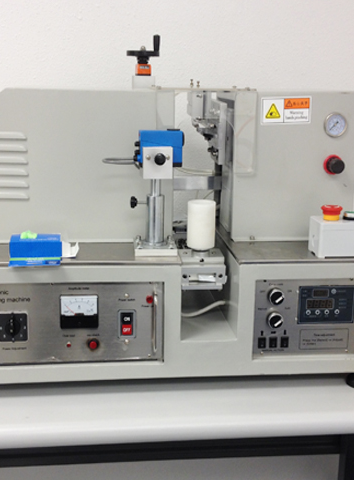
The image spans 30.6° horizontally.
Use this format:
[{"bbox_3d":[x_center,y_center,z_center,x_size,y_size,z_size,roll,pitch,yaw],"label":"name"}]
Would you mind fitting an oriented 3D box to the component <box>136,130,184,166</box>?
[{"bbox_3d":[-0.029,-0.158,1.115,0.085,0.063,0.036,0,14,-5],"label":"component"}]

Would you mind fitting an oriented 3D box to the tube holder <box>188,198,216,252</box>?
[{"bbox_3d":[0.043,-0.028,1.150,0.049,0.083,0.049,0,14,-5],"label":"tube holder"}]

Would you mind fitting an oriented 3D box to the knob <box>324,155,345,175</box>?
[{"bbox_3d":[0.295,-0.137,1.201,0.037,0.037,0.030,0,14,-5],"label":"knob"}]

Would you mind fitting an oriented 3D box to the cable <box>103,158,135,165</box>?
[{"bbox_3d":[-0.101,-0.135,1.113,0.058,0.011,0.040,0,14,-5],"label":"cable"}]

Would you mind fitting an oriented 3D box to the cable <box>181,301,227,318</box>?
[{"bbox_3d":[0.049,0.132,1.232,0.093,0.033,0.045,0,14,-5],"label":"cable"}]

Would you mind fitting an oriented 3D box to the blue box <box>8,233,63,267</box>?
[{"bbox_3d":[-0.239,0.015,1.110,0.086,0.030,0.108,0,14,-5],"label":"blue box"}]

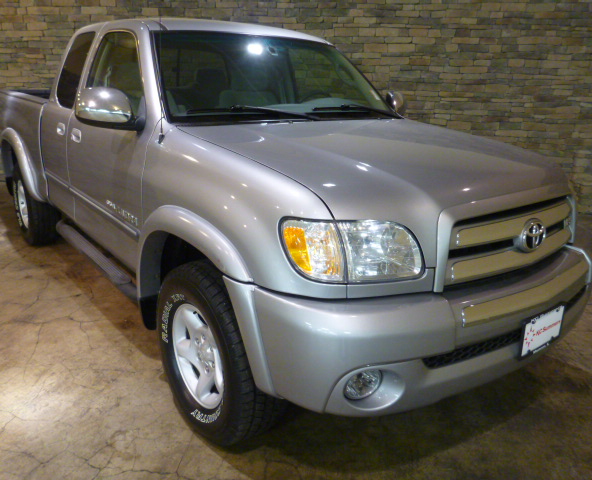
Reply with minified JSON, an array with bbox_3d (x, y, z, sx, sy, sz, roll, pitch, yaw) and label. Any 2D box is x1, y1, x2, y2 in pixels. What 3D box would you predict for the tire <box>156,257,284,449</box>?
[{"bbox_3d":[-0.341,0.474,2.245,0.275,0.770,0.775,-11,21,-37],"label":"tire"}]

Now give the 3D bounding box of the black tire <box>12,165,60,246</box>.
[{"bbox_3d":[-2.341,-0.342,4.686,0.275,0.770,0.775,-11,21,-37],"label":"black tire"}]

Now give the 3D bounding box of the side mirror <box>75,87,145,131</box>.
[{"bbox_3d":[-0.858,-0.603,2.397,0.270,0.200,0.180,-11,21,-37],"label":"side mirror"}]

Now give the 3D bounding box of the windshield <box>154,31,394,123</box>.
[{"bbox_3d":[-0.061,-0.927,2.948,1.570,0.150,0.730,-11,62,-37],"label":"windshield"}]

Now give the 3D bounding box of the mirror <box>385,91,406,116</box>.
[{"bbox_3d":[0.718,-0.920,3.596,0.270,0.200,0.180,-11,21,-37],"label":"mirror"}]

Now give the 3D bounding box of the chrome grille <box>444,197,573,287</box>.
[{"bbox_3d":[0.866,-0.009,1.952,0.880,0.230,0.130,-11,21,-37],"label":"chrome grille"}]

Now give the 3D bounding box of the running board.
[{"bbox_3d":[-1.269,0.098,3.309,0.180,0.130,1.560,-11,21,-37],"label":"running board"}]

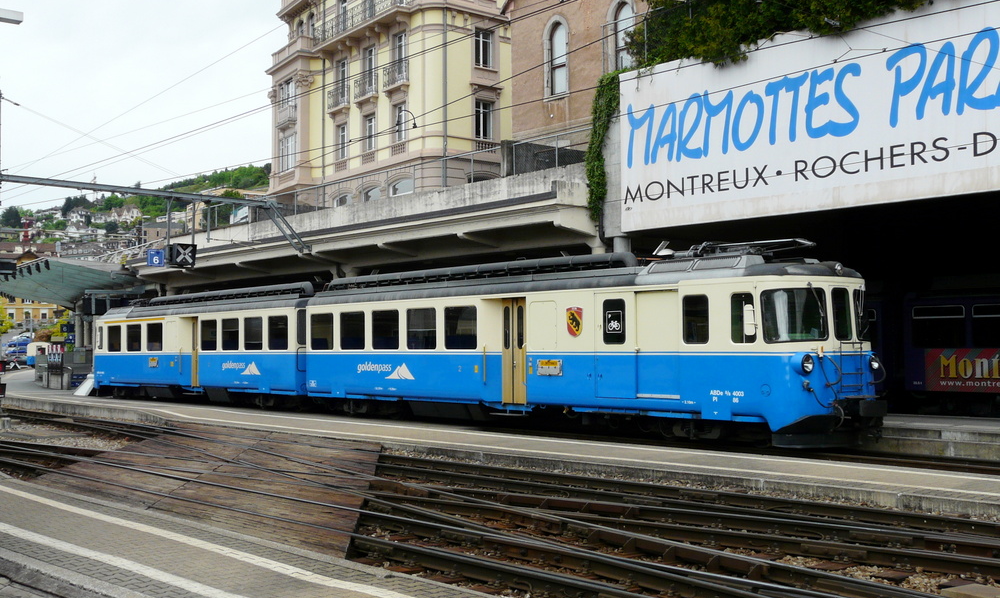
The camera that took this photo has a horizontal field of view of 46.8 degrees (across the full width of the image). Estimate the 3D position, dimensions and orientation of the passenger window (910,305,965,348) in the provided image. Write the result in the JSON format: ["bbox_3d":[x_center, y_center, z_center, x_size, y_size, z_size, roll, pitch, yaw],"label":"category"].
[{"bbox_3d":[9.966,0.626,26.292,0.060,0.989,1.335,2,-3,-39],"label":"passenger window"}]

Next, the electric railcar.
[{"bbox_3d":[-4.846,1.472,34.935,2.680,3.947,36.782,2,-3,-39],"label":"electric railcar"}]

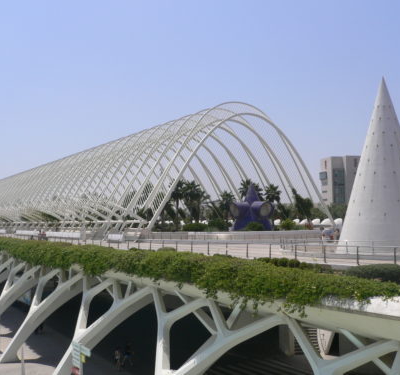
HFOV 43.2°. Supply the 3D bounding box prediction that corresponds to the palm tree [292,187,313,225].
[{"bbox_3d":[15.620,3.313,77.228,3.000,6.337,2.800,0,-4,0],"label":"palm tree"}]

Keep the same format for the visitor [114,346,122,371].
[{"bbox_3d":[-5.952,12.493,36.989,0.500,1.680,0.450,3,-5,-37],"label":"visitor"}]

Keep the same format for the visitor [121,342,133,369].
[{"bbox_3d":[-5.481,12.514,37.770,0.550,1.740,0.550,3,-5,-37],"label":"visitor"}]

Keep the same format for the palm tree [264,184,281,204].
[{"bbox_3d":[10.664,2.985,74.250,2.400,6.931,2.400,0,-4,0],"label":"palm tree"}]

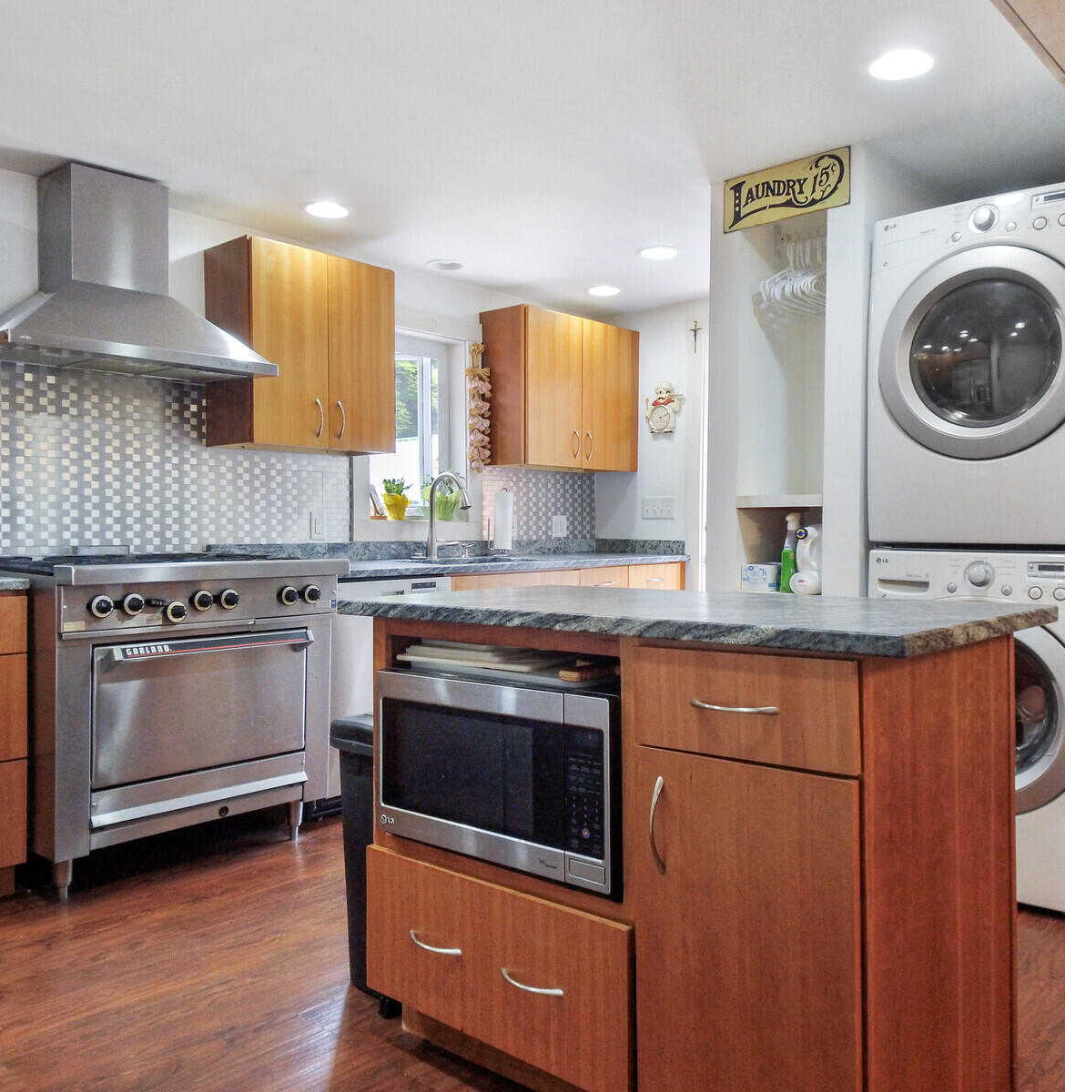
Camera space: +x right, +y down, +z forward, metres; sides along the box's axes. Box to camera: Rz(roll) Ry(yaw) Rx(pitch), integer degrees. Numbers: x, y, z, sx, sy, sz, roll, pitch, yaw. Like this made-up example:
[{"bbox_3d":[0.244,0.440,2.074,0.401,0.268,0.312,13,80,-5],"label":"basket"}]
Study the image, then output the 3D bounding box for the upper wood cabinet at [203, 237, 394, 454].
[{"bbox_3d":[-0.920,-0.763,3.725,0.325,0.758,0.655,0,1,41],"label":"upper wood cabinet"}]

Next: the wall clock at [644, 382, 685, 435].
[{"bbox_3d":[0.725,-0.754,5.094,0.250,0.280,0.050,1,1,43],"label":"wall clock"}]

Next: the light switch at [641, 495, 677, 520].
[{"bbox_3d":[0.663,-0.198,4.880,0.205,0.116,0.015,0,1,40],"label":"light switch"}]

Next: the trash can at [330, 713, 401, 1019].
[{"bbox_3d":[-0.232,0.710,2.189,0.280,0.610,0.390,0,1,40],"label":"trash can"}]

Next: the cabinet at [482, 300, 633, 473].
[{"bbox_3d":[0.164,-0.801,4.990,0.324,0.782,0.900,1,1,43],"label":"cabinet"}]

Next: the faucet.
[{"bbox_3d":[-0.355,-0.145,4.233,0.270,0.410,0.140,0,1,41],"label":"faucet"}]

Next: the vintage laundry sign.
[{"bbox_3d":[0.843,-1.176,3.060,0.445,0.182,0.012,0,1,40],"label":"vintage laundry sign"}]

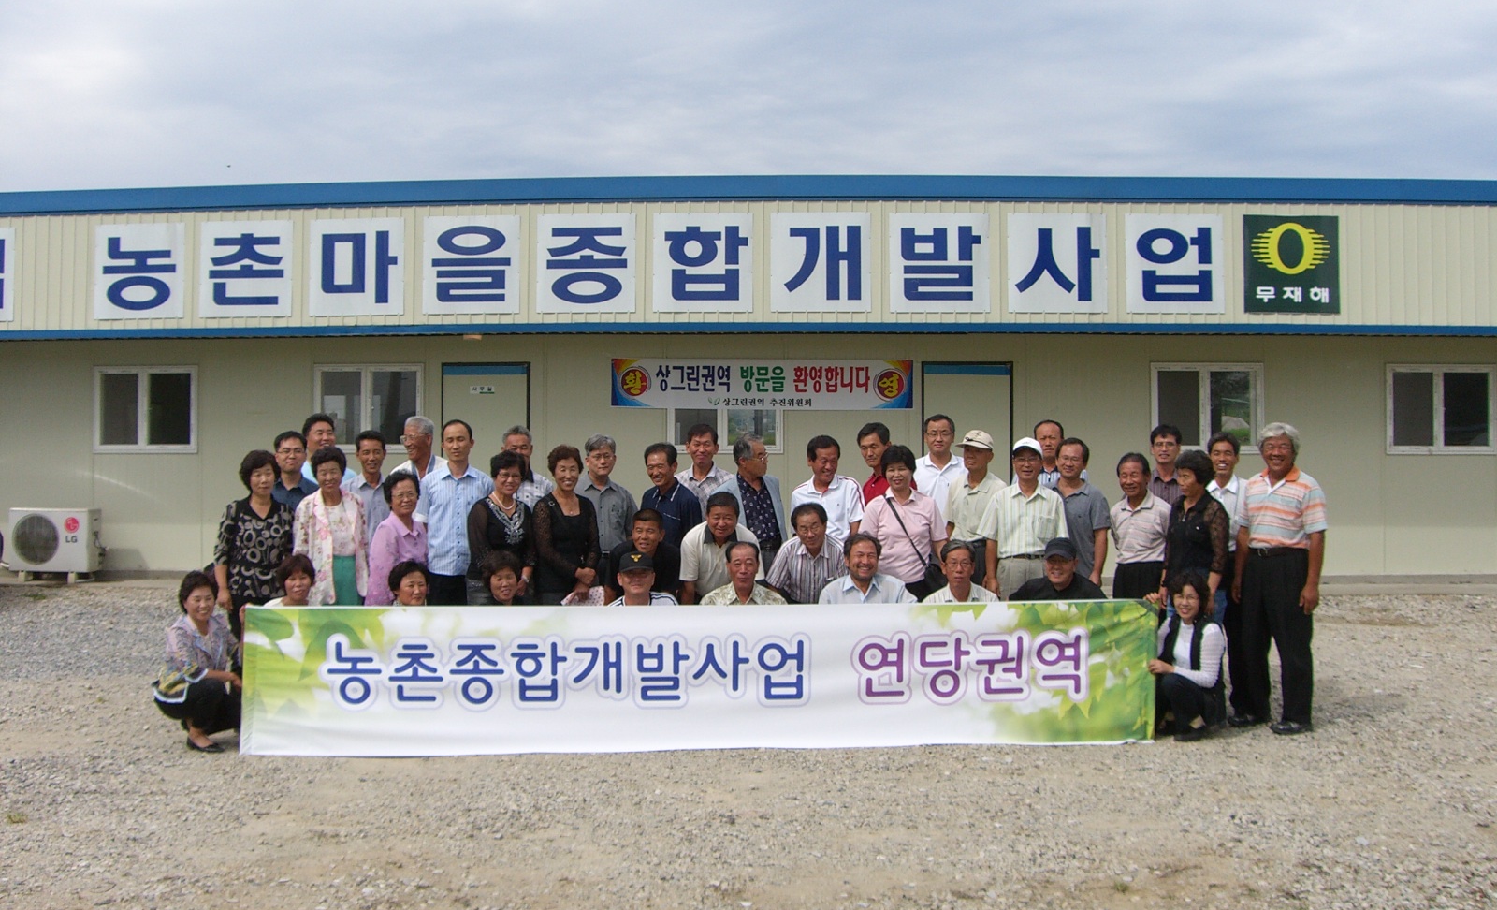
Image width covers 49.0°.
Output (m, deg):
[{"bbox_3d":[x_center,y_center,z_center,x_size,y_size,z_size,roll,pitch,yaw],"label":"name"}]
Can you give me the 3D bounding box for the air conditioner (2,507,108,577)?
[{"bbox_3d":[-6.800,0.860,16.200,0.840,0.660,0.330,0,0,3],"label":"air conditioner"}]

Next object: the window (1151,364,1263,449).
[{"bbox_3d":[4.498,-0.452,16.085,1.150,0.910,0.100,0,0,3],"label":"window"}]

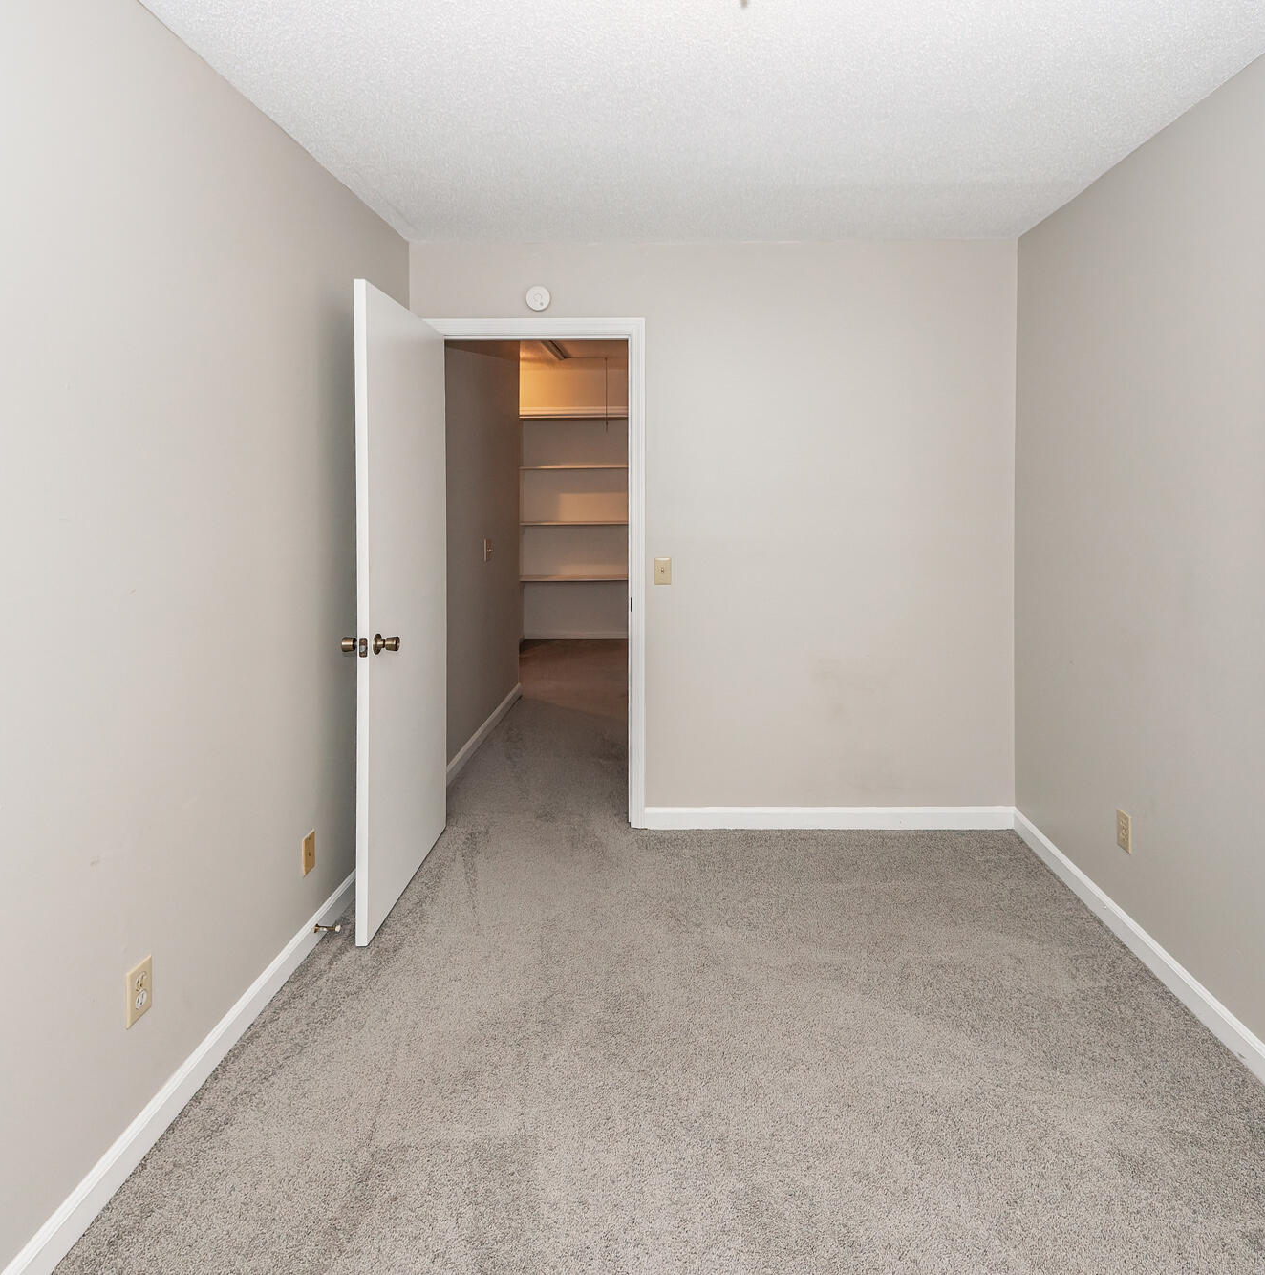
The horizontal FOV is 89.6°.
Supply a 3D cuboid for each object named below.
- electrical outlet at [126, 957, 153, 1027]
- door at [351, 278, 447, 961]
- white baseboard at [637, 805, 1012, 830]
[{"bbox_3d":[-1.048,0.755,1.355,0.008,0.115,0.069,0,4,5],"label":"electrical outlet"},{"bbox_3d":[-0.811,-0.160,2.300,0.038,2.030,0.735,0,4,3],"label":"door"},{"bbox_3d":[0.817,0.747,2.630,1.540,0.095,0.018,0,4,0],"label":"white baseboard"}]

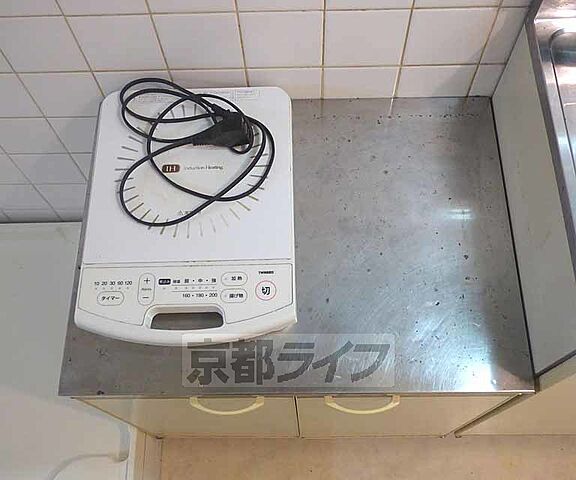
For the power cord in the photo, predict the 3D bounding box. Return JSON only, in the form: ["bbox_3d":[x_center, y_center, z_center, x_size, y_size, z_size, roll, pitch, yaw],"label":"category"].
[{"bbox_3d":[-0.124,-0.127,0.792,0.208,0.044,0.224,-1,65,2],"label":"power cord"}]

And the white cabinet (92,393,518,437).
[{"bbox_3d":[0.019,0.098,1.059,0.576,0.502,0.459,-1,65,2],"label":"white cabinet"}]

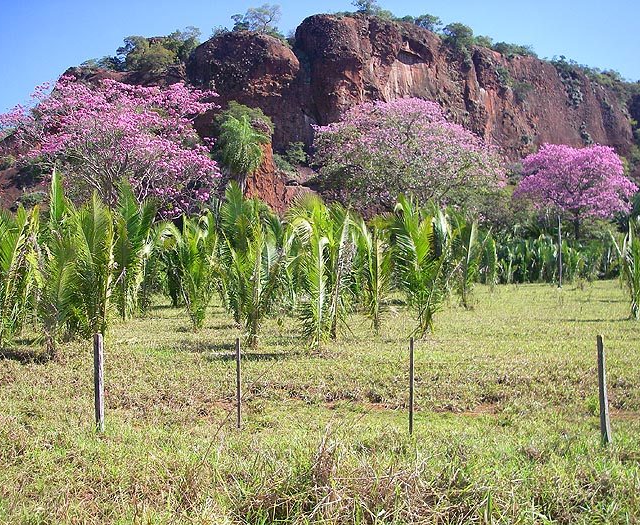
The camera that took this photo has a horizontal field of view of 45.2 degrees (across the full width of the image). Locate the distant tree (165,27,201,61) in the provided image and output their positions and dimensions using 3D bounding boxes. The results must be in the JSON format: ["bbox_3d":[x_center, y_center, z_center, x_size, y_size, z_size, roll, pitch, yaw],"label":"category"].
[{"bbox_3d":[-17.894,-28.306,100.000,4.685,4.815,4.600,0,0,0],"label":"distant tree"}]

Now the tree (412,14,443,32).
[{"bbox_3d":[15.939,-35.545,115.000,4.789,3.143,4.200,0,0,0],"label":"tree"}]

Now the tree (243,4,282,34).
[{"bbox_3d":[-7.109,-29.839,95.000,4.945,4.080,4.800,0,0,0],"label":"tree"}]

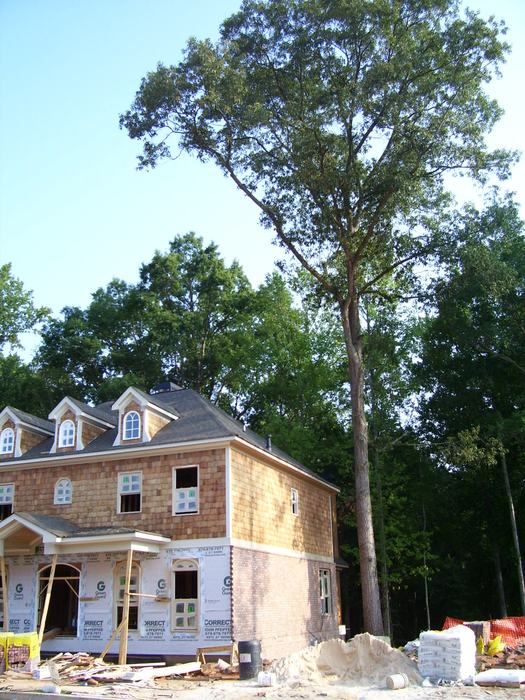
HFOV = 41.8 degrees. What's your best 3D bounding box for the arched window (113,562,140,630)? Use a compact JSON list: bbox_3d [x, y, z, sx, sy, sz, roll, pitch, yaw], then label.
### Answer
[{"bbox_3d":[-4.261,7.802,21.783,0.900,2.104,0.130,-9,-22,20],"label":"arched window"}]

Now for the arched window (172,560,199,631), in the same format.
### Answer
[{"bbox_3d":[-2.338,7.528,21.069,0.900,2.086,0.130,-9,-22,20],"label":"arched window"}]

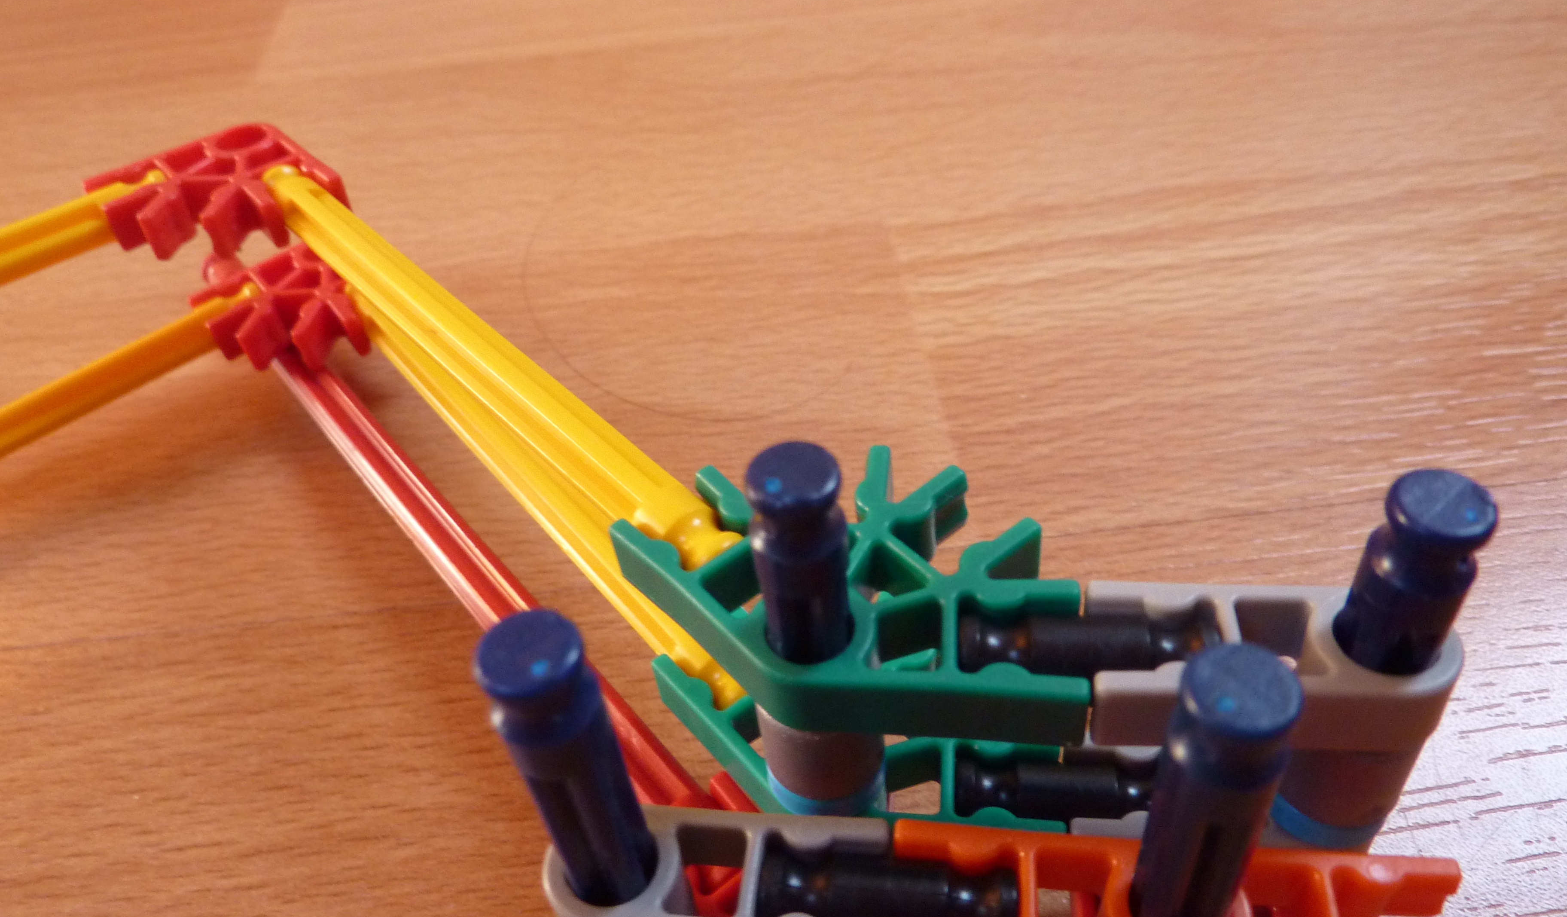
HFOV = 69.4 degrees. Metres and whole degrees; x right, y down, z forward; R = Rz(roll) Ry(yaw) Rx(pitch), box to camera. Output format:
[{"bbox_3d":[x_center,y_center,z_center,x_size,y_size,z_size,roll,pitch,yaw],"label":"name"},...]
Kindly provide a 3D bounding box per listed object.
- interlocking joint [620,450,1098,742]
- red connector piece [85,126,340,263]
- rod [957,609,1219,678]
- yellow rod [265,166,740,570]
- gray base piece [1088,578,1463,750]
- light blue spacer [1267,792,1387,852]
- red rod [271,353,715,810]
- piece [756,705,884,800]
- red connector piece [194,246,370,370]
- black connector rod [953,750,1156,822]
[{"bbox_3d":[0.004,0.010,0.086,0.035,0.006,0.023,0,44,7],"label":"interlocking joint"},{"bbox_3d":[-0.069,-0.032,0.139,0.023,0.006,0.023,-32,49,-24],"label":"red connector piece"},{"bbox_3d":[0.021,0.014,0.079,0.017,0.006,0.006,0,44,7],"label":"rod"},{"bbox_3d":[-0.033,-0.012,0.114,0.006,0.006,0.086,-33,49,-25],"label":"yellow rod"},{"bbox_3d":[0.033,0.014,0.078,0.023,0.006,0.009,0,44,7],"label":"gray base piece"},{"bbox_3d":[0.041,0.024,0.087,0.010,0.003,0.010,0,44,7],"label":"light blue spacer"},{"bbox_3d":[-0.048,0.001,0.137,0.006,0.006,0.130,-32,49,-24],"label":"red rod"},{"bbox_3d":[0.003,0.020,0.087,0.010,0.009,0.010,0,44,7],"label":"piece"},{"bbox_3d":[-0.064,-0.020,0.153,0.023,0.006,0.023,-31,48,-23],"label":"red connector piece"},{"bbox_3d":[0.023,0.027,0.092,0.017,0.006,0.006,0,44,7],"label":"black connector rod"}]

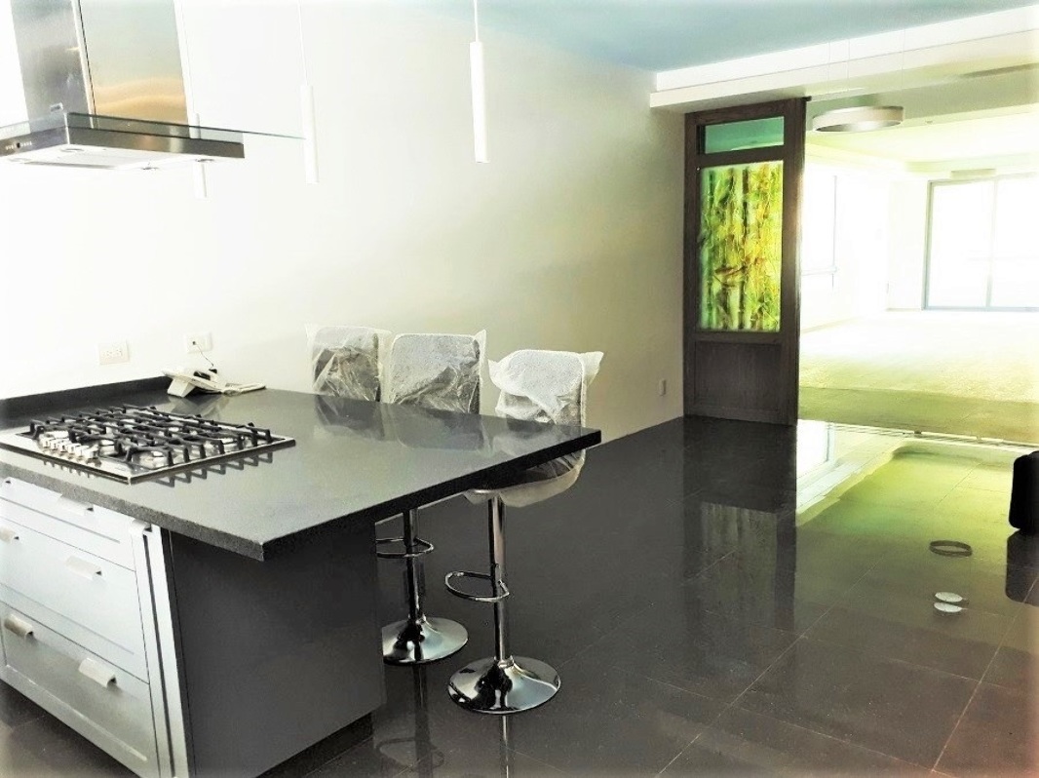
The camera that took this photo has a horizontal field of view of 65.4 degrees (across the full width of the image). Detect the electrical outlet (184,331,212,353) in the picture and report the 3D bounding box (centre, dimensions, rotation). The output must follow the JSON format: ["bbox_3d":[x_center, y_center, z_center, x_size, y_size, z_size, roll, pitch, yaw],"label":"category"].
[{"bbox_3d":[-1.373,-0.199,3.486,0.012,0.080,0.117,5,12,38],"label":"electrical outlet"}]

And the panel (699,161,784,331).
[{"bbox_3d":[1.834,-1.159,6.725,0.720,1.350,0.025,5,12,38],"label":"panel"}]

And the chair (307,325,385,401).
[{"bbox_3d":[-0.876,0.359,3.451,0.420,1.150,0.490,3,11,31],"label":"chair"}]

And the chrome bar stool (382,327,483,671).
[{"bbox_3d":[-0.397,0.397,3.095,0.420,1.150,0.490,2,10,23],"label":"chrome bar stool"}]

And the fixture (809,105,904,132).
[{"bbox_3d":[1.840,-1.464,4.400,0.500,0.095,0.500,5,12,38],"label":"fixture"}]

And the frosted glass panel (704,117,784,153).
[{"bbox_3d":[1.840,-2.052,6.588,0.670,0.225,0.020,5,12,38],"label":"frosted glass panel"}]

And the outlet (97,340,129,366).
[{"bbox_3d":[-1.598,-0.142,3.204,0.012,0.083,0.118,5,12,38],"label":"outlet"}]

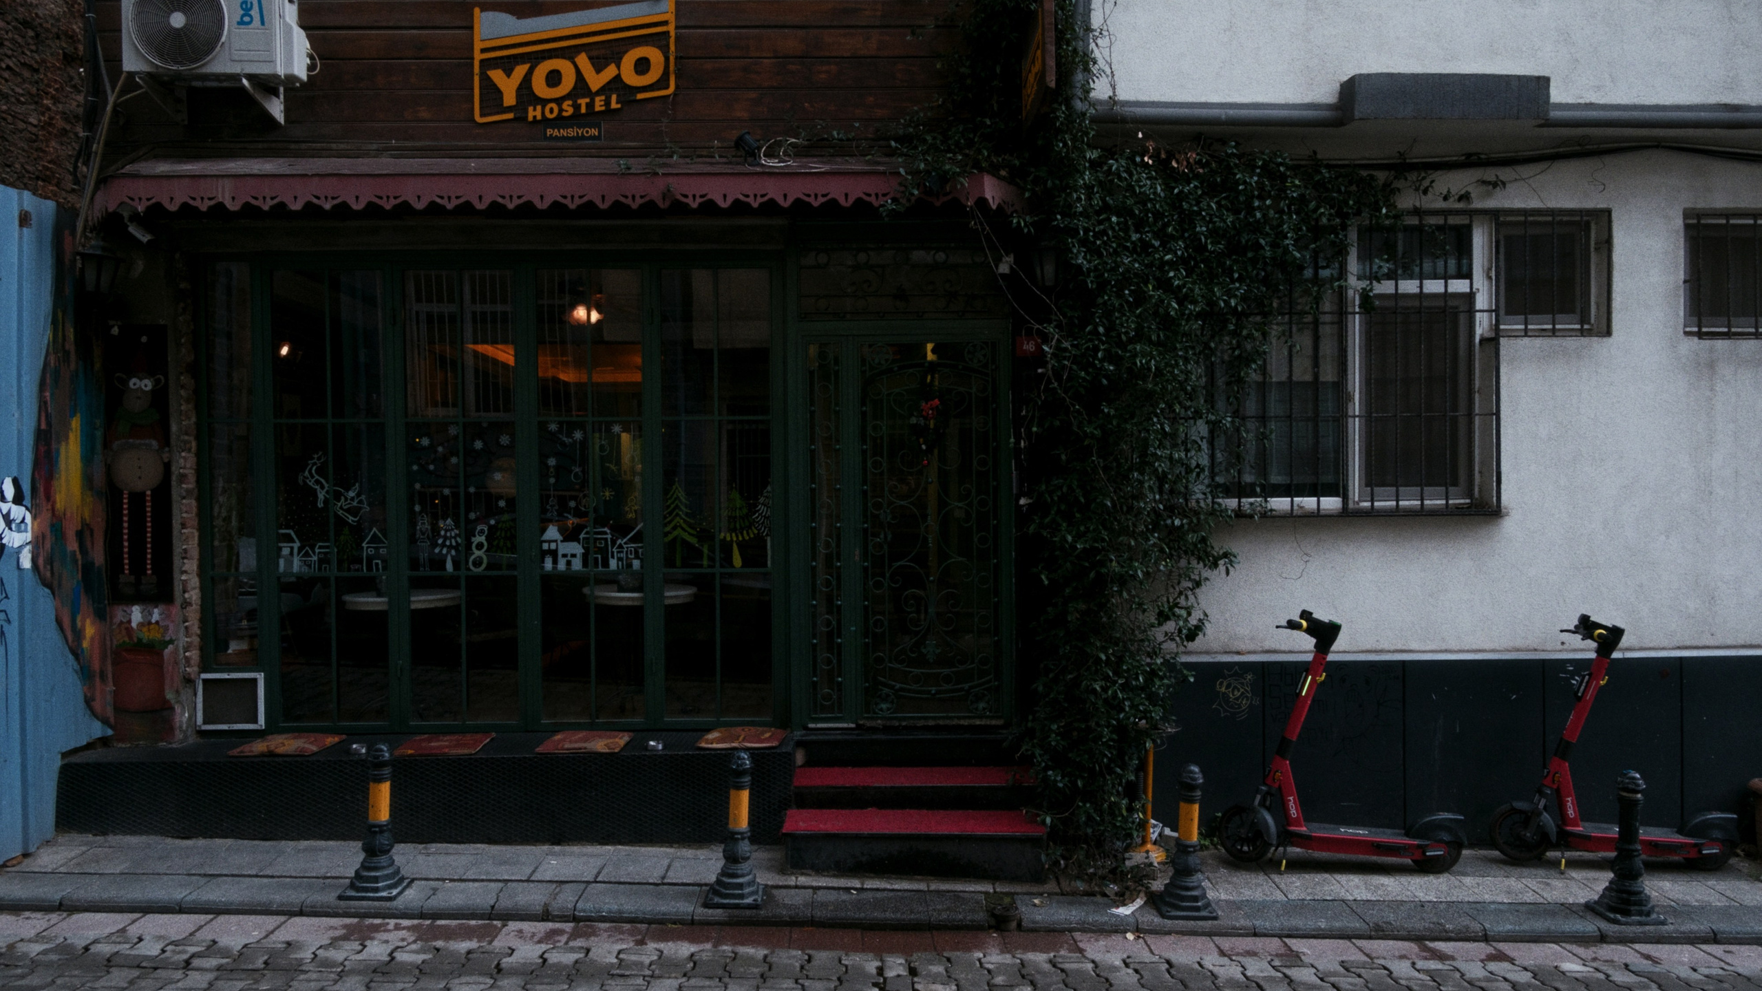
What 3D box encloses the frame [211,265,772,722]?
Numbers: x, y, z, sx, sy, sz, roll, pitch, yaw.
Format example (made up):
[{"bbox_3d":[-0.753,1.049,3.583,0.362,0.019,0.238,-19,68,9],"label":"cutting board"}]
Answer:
[{"bbox_3d":[-2.085,-0.015,6.330,3.171,2.566,0.120,0,1,-1],"label":"frame"}]

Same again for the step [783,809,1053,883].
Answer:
[{"bbox_3d":[0.154,1.633,5.515,1.189,0.211,0.384,0,1,-1],"label":"step"}]

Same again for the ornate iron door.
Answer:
[{"bbox_3d":[0.133,0.189,6.286,1.097,2.082,0.089,0,1,-1],"label":"ornate iron door"}]

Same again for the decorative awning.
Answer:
[{"bbox_3d":[-1.674,-1.597,6.024,4.871,0.381,0.423,0,1,-1],"label":"decorative awning"}]

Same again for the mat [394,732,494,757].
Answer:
[{"bbox_3d":[-2.166,1.254,5.874,0.389,0.035,0.414,0,1,-1],"label":"mat"}]

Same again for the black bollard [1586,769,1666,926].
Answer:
[{"bbox_3d":[3.354,1.569,5.300,0.235,0.655,0.235,0,1,-2],"label":"black bollard"}]

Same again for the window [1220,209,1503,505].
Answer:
[{"bbox_3d":[2.437,-0.685,6.083,1.564,1.571,0.158,0,1,-2],"label":"window"}]

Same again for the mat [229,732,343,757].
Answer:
[{"bbox_3d":[-2.959,1.259,5.875,0.419,0.035,0.424,0,1,-1],"label":"mat"}]

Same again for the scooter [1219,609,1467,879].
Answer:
[{"bbox_3d":[2.283,1.222,5.793,1.183,1.230,0.520,2,1,4],"label":"scooter"}]

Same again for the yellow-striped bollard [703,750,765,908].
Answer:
[{"bbox_3d":[-0.637,1.436,5.119,0.235,0.642,0.235,0,1,-2],"label":"yellow-striped bollard"}]

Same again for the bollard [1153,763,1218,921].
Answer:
[{"bbox_3d":[1.338,1.504,5.174,0.235,0.645,0.235,0,1,-2],"label":"bollard"}]

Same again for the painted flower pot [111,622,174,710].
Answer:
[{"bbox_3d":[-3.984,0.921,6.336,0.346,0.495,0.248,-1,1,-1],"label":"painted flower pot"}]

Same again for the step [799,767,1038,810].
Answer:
[{"bbox_3d":[0.169,1.511,6.076,1.218,0.119,0.410,0,1,-1],"label":"step"}]

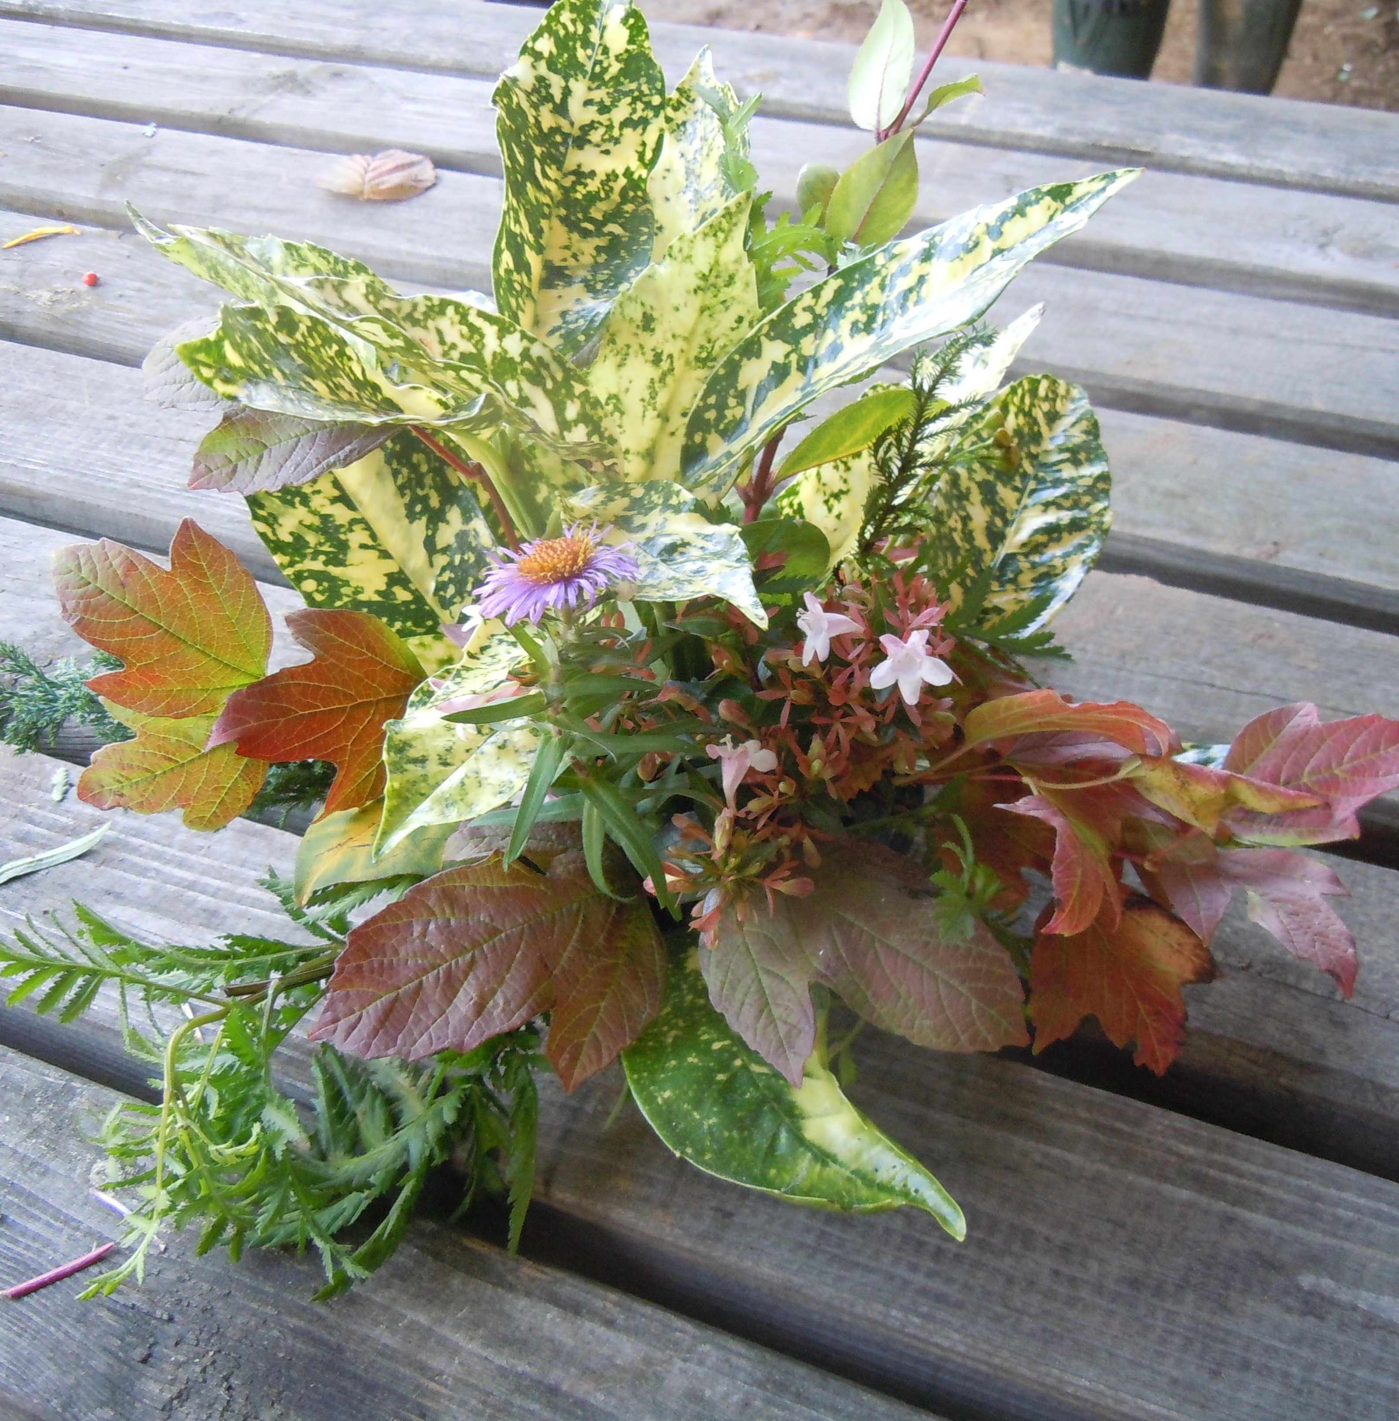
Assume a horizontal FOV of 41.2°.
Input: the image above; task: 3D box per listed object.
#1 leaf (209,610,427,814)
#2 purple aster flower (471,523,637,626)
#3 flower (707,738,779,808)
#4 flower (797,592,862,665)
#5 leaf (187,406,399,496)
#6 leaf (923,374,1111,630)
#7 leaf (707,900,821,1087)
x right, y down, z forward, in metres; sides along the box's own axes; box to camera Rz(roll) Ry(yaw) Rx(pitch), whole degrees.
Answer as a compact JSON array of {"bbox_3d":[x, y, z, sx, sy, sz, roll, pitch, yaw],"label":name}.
[{"bbox_3d":[-0.099,0.000,0.478,0.057,0.014,0.056,-14,69,-2],"label":"leaf"},{"bbox_3d":[-0.035,-0.033,0.458,0.039,0.014,0.036,-8,32,6],"label":"purple aster flower"},{"bbox_3d":[0.010,0.015,0.430,0.017,0.018,0.017,3,57,-7],"label":"flower"},{"bbox_3d":[0.033,-0.021,0.465,0.017,0.017,0.016,13,20,-48],"label":"flower"},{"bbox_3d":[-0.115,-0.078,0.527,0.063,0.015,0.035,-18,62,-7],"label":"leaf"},{"bbox_3d":[0.088,-0.058,0.520,0.046,0.020,0.072,16,68,-3],"label":"leaf"},{"bbox_3d":[0.017,0.067,0.448,0.027,0.012,0.048,-13,73,-4],"label":"leaf"}]

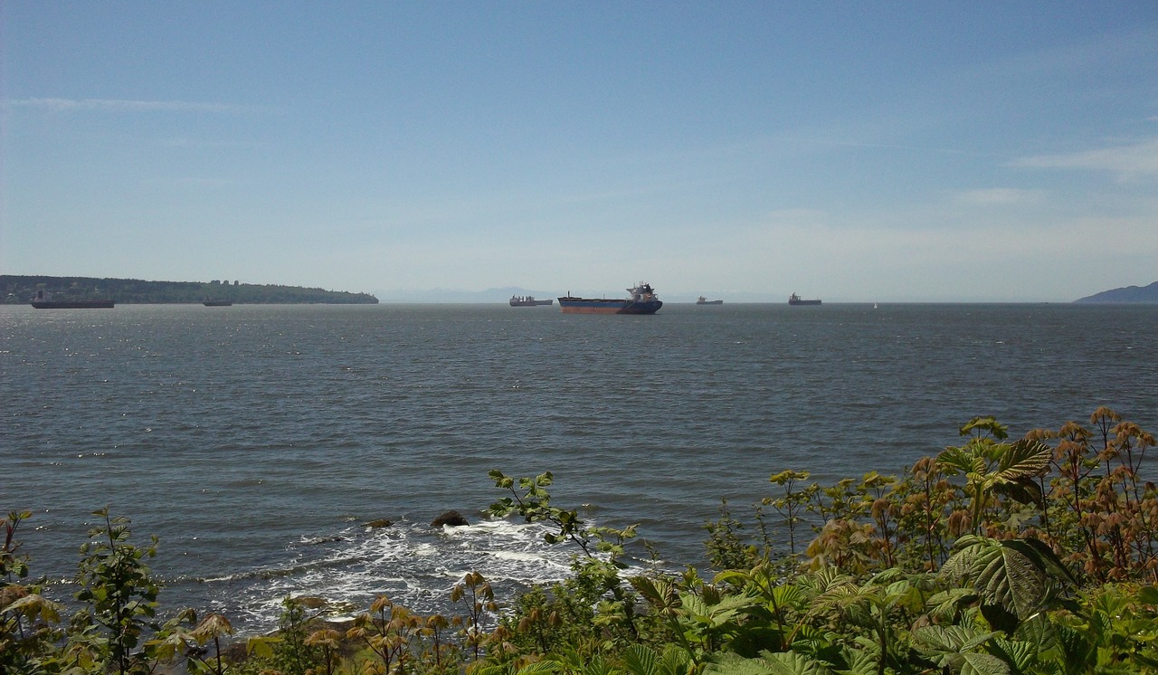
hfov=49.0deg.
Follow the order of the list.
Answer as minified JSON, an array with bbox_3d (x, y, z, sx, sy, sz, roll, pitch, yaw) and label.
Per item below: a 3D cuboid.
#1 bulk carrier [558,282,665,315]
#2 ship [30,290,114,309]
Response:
[{"bbox_3d":[26.000,-42.360,1389.510,32.200,35.500,218.000,-1,2,-27],"label":"bulk carrier"},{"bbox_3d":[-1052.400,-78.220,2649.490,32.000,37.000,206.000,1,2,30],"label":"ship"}]

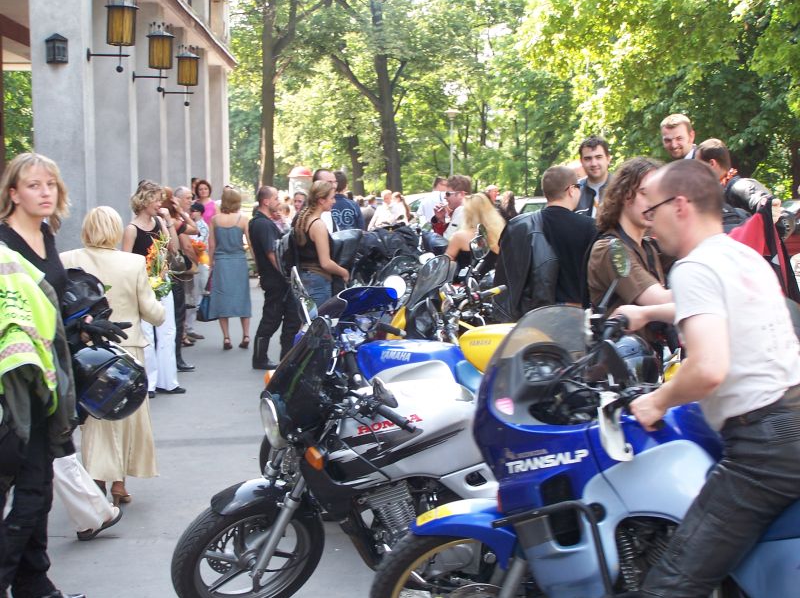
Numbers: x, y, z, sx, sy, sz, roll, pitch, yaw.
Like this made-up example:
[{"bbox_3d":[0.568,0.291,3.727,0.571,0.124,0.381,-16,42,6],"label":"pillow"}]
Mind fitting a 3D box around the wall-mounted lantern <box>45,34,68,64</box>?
[{"bbox_3d":[-3.703,-2.702,16.700,0.225,0.315,0.170,-1,4,-1],"label":"wall-mounted lantern"}]

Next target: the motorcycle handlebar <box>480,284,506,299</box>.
[{"bbox_3d":[0.480,-0.039,7.900,0.170,0.050,0.055,-21,13,-29],"label":"motorcycle handlebar"}]

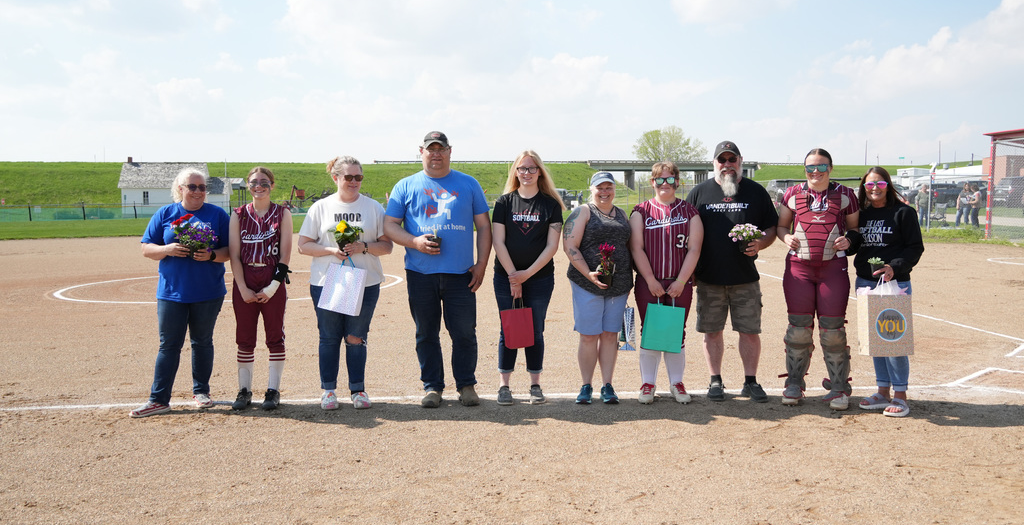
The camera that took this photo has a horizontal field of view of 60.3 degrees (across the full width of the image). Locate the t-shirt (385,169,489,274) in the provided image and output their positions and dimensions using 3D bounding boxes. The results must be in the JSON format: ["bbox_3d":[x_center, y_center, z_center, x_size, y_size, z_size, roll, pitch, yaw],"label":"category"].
[{"bbox_3d":[-0.500,-0.276,6.000,0.690,0.690,0.380,0,5,-4],"label":"t-shirt"}]

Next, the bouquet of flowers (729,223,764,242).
[{"bbox_3d":[1.582,-0.200,5.950,0.245,0.130,0.210,1,4,12],"label":"bouquet of flowers"}]

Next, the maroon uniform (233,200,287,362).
[{"bbox_3d":[-1.700,0.135,5.950,0.365,1.060,0.270,0,5,-5],"label":"maroon uniform"}]

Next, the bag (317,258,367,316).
[{"bbox_3d":[-1.103,0.156,5.740,0.250,0.350,0.110,14,5,-4],"label":"bag"}]

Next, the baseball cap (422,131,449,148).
[{"bbox_3d":[-0.502,-0.818,5.890,0.180,0.130,0.265,0,4,-2],"label":"baseball cap"}]

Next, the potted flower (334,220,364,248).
[{"bbox_3d":[-1.053,-0.161,5.680,0.185,0.210,0.170,0,5,0],"label":"potted flower"}]

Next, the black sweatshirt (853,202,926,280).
[{"bbox_3d":[2.500,-0.133,5.870,0.470,0.520,0.340,2,5,30],"label":"black sweatshirt"}]

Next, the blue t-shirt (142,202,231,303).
[{"bbox_3d":[-2.171,-0.067,5.880,0.570,0.660,0.360,-1,5,-14],"label":"blue t-shirt"}]

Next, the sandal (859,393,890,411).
[{"bbox_3d":[2.448,0.937,5.930,0.260,0.090,0.100,-3,5,-28],"label":"sandal"}]

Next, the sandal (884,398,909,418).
[{"bbox_3d":[2.561,0.966,5.860,0.100,0.090,0.260,3,5,36],"label":"sandal"}]

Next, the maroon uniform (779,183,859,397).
[{"bbox_3d":[2.092,0.191,6.000,0.520,1.460,0.370,1,5,16],"label":"maroon uniform"}]

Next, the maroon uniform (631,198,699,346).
[{"bbox_3d":[1.062,0.062,6.120,0.450,1.000,0.290,1,5,9],"label":"maroon uniform"}]

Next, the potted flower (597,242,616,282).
[{"bbox_3d":[0.628,0.010,5.860,0.125,0.275,0.125,0,5,0],"label":"potted flower"}]

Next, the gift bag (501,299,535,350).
[{"bbox_3d":[0.040,0.416,5.920,0.205,0.325,0.110,-1,5,-10],"label":"gift bag"}]

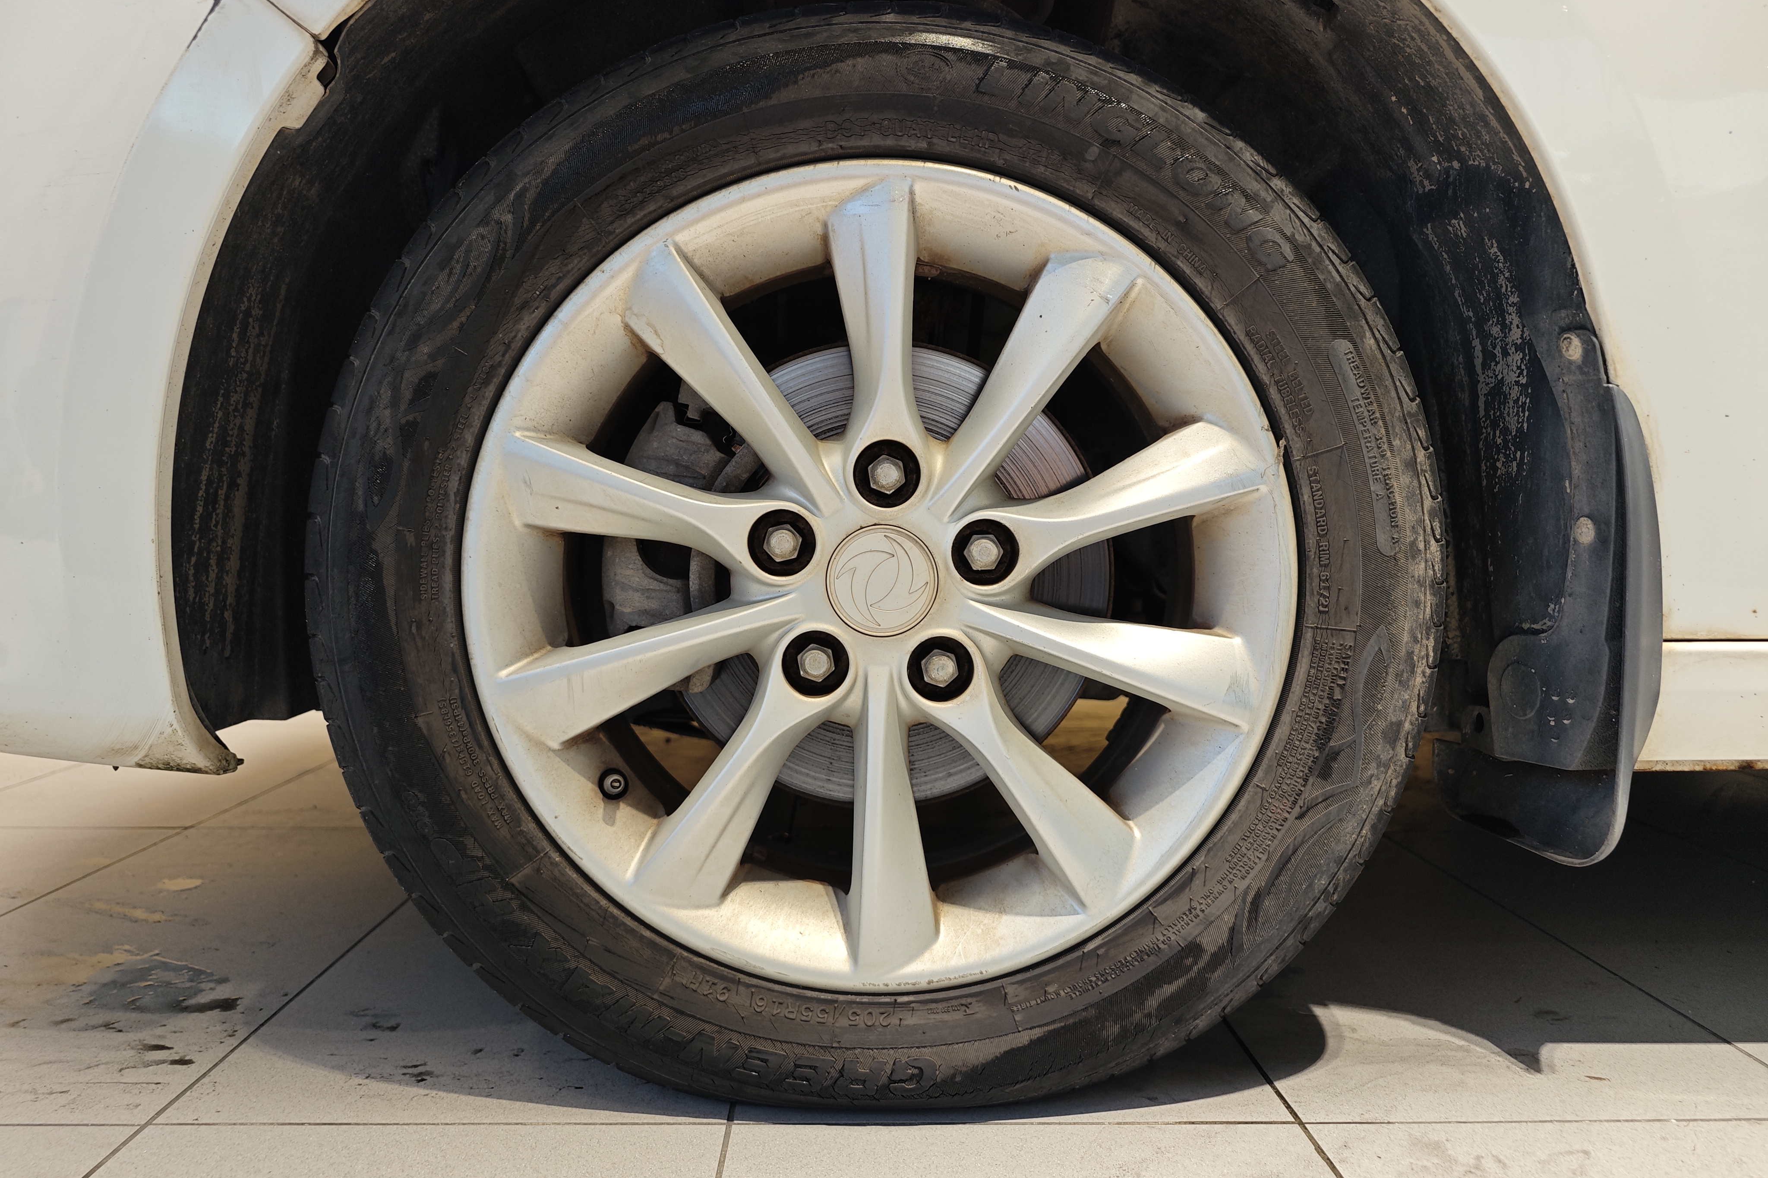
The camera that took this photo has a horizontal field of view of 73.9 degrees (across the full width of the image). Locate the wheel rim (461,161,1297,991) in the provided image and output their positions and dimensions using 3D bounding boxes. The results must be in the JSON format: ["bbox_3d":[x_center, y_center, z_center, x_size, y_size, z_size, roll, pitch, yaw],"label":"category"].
[{"bbox_3d":[-0.002,-0.009,0.714,0.443,0.443,0.183,0,3,-2],"label":"wheel rim"}]

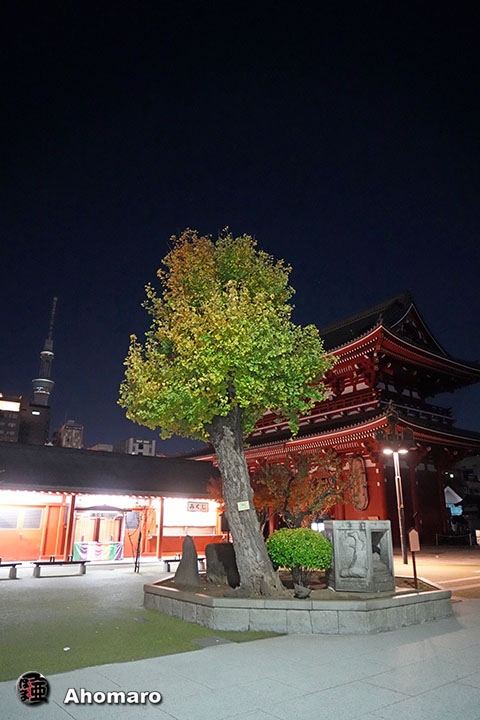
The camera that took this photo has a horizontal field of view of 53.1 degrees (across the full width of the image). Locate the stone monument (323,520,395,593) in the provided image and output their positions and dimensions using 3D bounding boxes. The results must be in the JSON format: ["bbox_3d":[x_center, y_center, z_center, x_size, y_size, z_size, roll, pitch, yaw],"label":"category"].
[{"bbox_3d":[2.317,3.805,9.399,1.300,1.230,1.120,-7,-20,22],"label":"stone monument"}]

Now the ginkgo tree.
[{"bbox_3d":[-0.250,0.593,9.563,4.200,7.300,4.000,1,-19,0],"label":"ginkgo tree"}]

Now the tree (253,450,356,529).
[{"bbox_3d":[2.307,5.337,17.211,3.900,4.200,3.600,1,-19,0],"label":"tree"}]

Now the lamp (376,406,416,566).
[{"bbox_3d":[7.403,5.606,22.111,1.800,7.050,0.600,-1,-19,5],"label":"lamp"}]

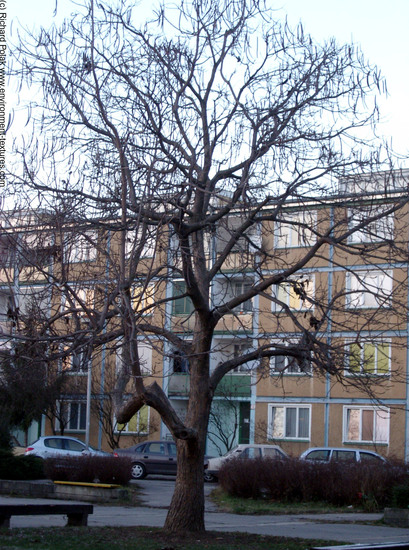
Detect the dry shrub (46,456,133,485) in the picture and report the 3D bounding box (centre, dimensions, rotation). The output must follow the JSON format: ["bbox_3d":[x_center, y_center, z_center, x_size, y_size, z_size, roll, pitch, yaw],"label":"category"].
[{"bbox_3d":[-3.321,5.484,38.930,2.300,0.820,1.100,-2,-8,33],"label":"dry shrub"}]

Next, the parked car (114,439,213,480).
[{"bbox_3d":[-1.041,6.802,50.253,4.380,1.400,1.700,2,-6,5],"label":"parked car"}]

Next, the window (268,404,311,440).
[{"bbox_3d":[3.643,6.329,59.207,2.250,1.530,0.200,-3,-8,39],"label":"window"}]

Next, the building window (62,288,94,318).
[{"bbox_3d":[-6.268,1.327,68.143,2.250,1.530,0.200,-3,-8,39],"label":"building window"}]

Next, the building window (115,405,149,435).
[{"bbox_3d":[-3.462,6.728,65.038,2.250,1.530,0.200,-3,-8,39],"label":"building window"}]

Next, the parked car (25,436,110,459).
[{"bbox_3d":[-4.918,6.973,53.153,3.830,1.430,1.660,2,-6,5],"label":"parked car"}]

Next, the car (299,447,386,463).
[{"bbox_3d":[5.286,6.578,46.354,4.250,1.430,1.660,2,-6,5],"label":"car"}]

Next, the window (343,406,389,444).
[{"bbox_3d":[6.647,6.160,56.741,2.250,1.530,0.200,-3,-8,39],"label":"window"}]

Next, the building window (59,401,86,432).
[{"bbox_3d":[-6.496,6.899,67.530,2.250,1.530,0.200,-3,-8,39],"label":"building window"}]

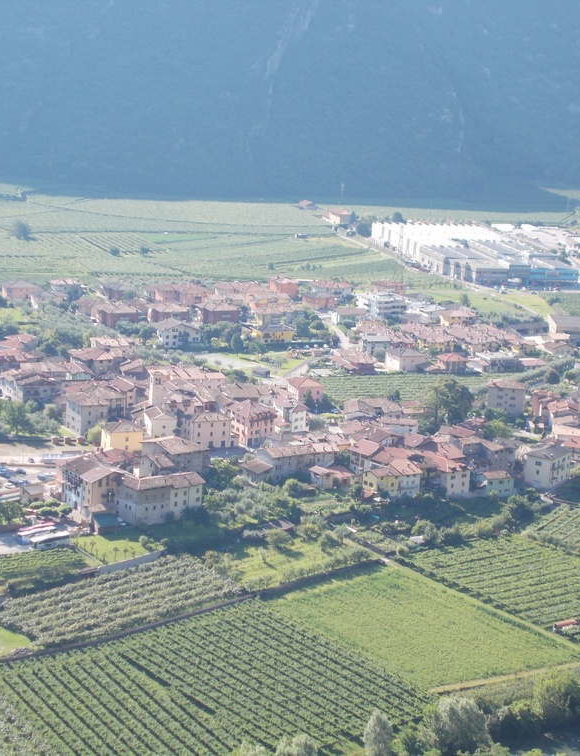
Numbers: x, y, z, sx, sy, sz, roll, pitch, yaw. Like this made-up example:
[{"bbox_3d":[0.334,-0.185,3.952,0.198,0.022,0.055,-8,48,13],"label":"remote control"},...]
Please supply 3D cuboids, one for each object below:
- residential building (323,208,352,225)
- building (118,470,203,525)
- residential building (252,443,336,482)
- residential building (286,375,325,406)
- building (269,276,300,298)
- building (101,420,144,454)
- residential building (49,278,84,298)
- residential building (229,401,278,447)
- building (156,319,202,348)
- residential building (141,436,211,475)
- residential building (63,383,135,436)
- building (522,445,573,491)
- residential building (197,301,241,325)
[{"bbox_3d":[32.040,-110.650,1305.770,8.770,8.390,30.160,-2,13,-21],"label":"residential building"},{"bbox_3d":[-41.994,38.894,633.114,25.378,13.820,12.916,-6,17,-32],"label":"building"},{"bbox_3d":[2.812,28.944,677.186,27.796,10.840,10.568,-6,17,-33],"label":"residential building"},{"bbox_3d":[5.860,4.930,763.110,11.140,10.270,11.970,-2,13,-22],"label":"residential building"},{"bbox_3d":[-3.230,-46.980,993.210,10.810,10.570,12.030,-3,14,-25],"label":"building"},{"bbox_3d":[-59.810,20.750,685.826,12.534,10.668,8.837,-4,16,-27],"label":"building"},{"bbox_3d":[-111.255,-44.459,952.170,14.914,8.846,9.743,-1,15,-18],"label":"residential building"},{"bbox_3d":[-13.810,15.890,694.500,12.540,14.910,13.380,-6,15,-35],"label":"residential building"},{"bbox_3d":[-49.043,-20.053,849.061,18.557,10.279,12.587,-2,15,-20],"label":"building"},{"bbox_3d":[-40.212,27.163,671.305,16.761,11.864,17.467,-9,19,-41],"label":"residential building"},{"bbox_3d":[-71.205,11.574,709.604,20.490,15.258,14.659,-6,17,-32],"label":"residential building"},{"bbox_3d":[88.490,29.390,657.890,10.070,12.990,15.750,11,14,31],"label":"building"},{"bbox_3d":[-34.500,-32.320,917.130,13.650,9.470,20.230,-3,14,-25],"label":"residential building"}]

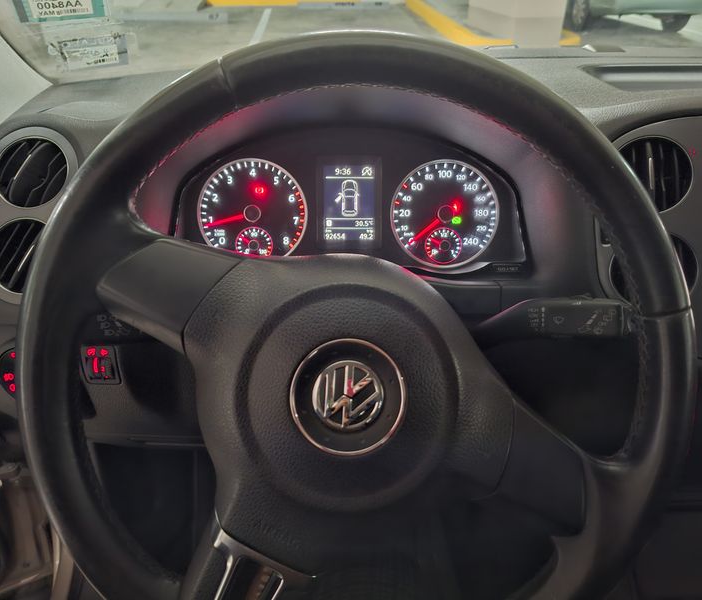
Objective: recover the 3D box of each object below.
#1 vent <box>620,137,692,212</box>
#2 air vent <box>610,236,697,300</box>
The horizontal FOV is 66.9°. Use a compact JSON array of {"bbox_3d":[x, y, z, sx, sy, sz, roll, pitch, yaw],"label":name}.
[{"bbox_3d":[0.231,-0.095,0.416,0.061,0.061,0.022,0,-2,13],"label":"vent"},{"bbox_3d":[0.229,-0.021,0.406,0.061,0.061,0.022,0,-2,13],"label":"air vent"}]

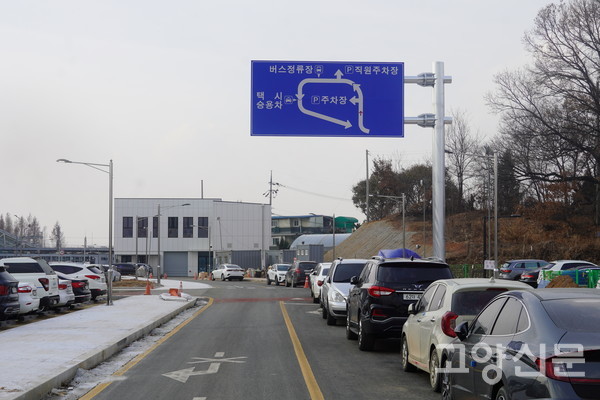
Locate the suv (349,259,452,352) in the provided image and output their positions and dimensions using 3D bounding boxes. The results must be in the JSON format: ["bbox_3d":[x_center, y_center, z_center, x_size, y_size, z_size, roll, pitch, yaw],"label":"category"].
[{"bbox_3d":[2.103,2.137,20.532,1.940,1.820,4.850,0,-4,-2],"label":"suv"}]

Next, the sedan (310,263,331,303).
[{"bbox_3d":[1.270,3.484,40.461,1.620,1.540,3.680,0,-4,-4],"label":"sedan"}]

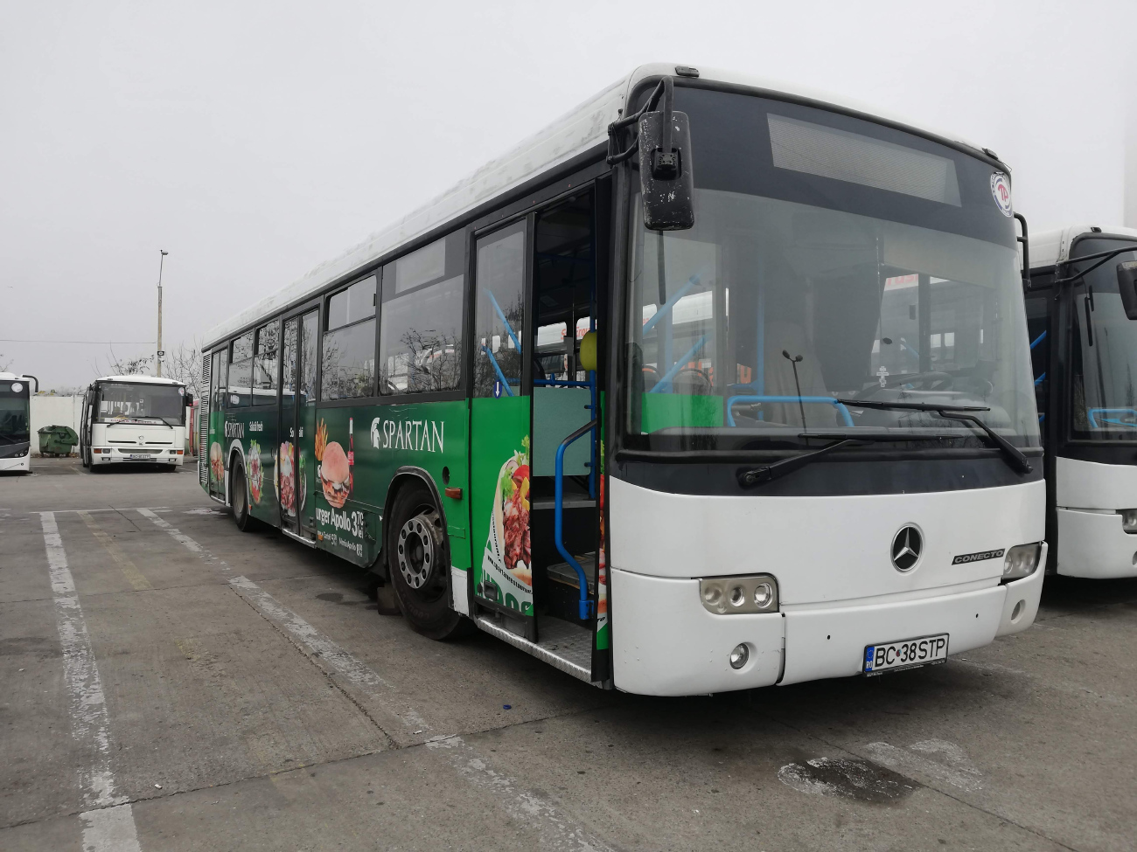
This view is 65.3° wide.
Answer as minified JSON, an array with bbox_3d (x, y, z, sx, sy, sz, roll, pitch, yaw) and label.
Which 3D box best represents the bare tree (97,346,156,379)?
[{"bbox_3d":[-20.992,-1.273,42.000,3.000,5.150,3.000,1,0,-27],"label":"bare tree"}]

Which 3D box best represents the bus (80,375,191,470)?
[{"bbox_3d":[-15.492,-0.058,31.094,2.520,3.030,11.600,1,0,-30],"label":"bus"}]

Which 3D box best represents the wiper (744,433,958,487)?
[{"bbox_3d":[1.179,0.128,3.626,1.210,0.210,0.110,1,0,-30],"label":"wiper"}]

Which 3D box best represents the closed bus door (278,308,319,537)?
[{"bbox_3d":[-2.374,-0.014,7.871,0.100,1.950,1.300,1,0,-30],"label":"closed bus door"}]

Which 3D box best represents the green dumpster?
[{"bbox_3d":[-21.291,0.626,37.000,1.320,1.320,1.370,1,0,-45],"label":"green dumpster"}]

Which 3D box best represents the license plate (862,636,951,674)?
[{"bbox_3d":[1.446,0.966,3.773,0.530,0.122,0.020,1,4,-30],"label":"license plate"}]

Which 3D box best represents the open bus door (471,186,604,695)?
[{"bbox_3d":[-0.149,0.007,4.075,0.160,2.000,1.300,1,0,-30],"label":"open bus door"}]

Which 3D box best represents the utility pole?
[{"bbox_3d":[-20.206,-3.718,44.000,0.550,10.060,0.400,0,0,17],"label":"utility pole"}]

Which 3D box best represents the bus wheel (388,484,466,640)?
[{"bbox_3d":[-0.792,0.747,5.370,0.310,1.000,1.000,1,0,-37],"label":"bus wheel"}]

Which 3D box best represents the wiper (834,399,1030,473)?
[{"bbox_3d":[1.652,0.052,3.918,1.370,0.320,0.120,1,0,-30],"label":"wiper"}]

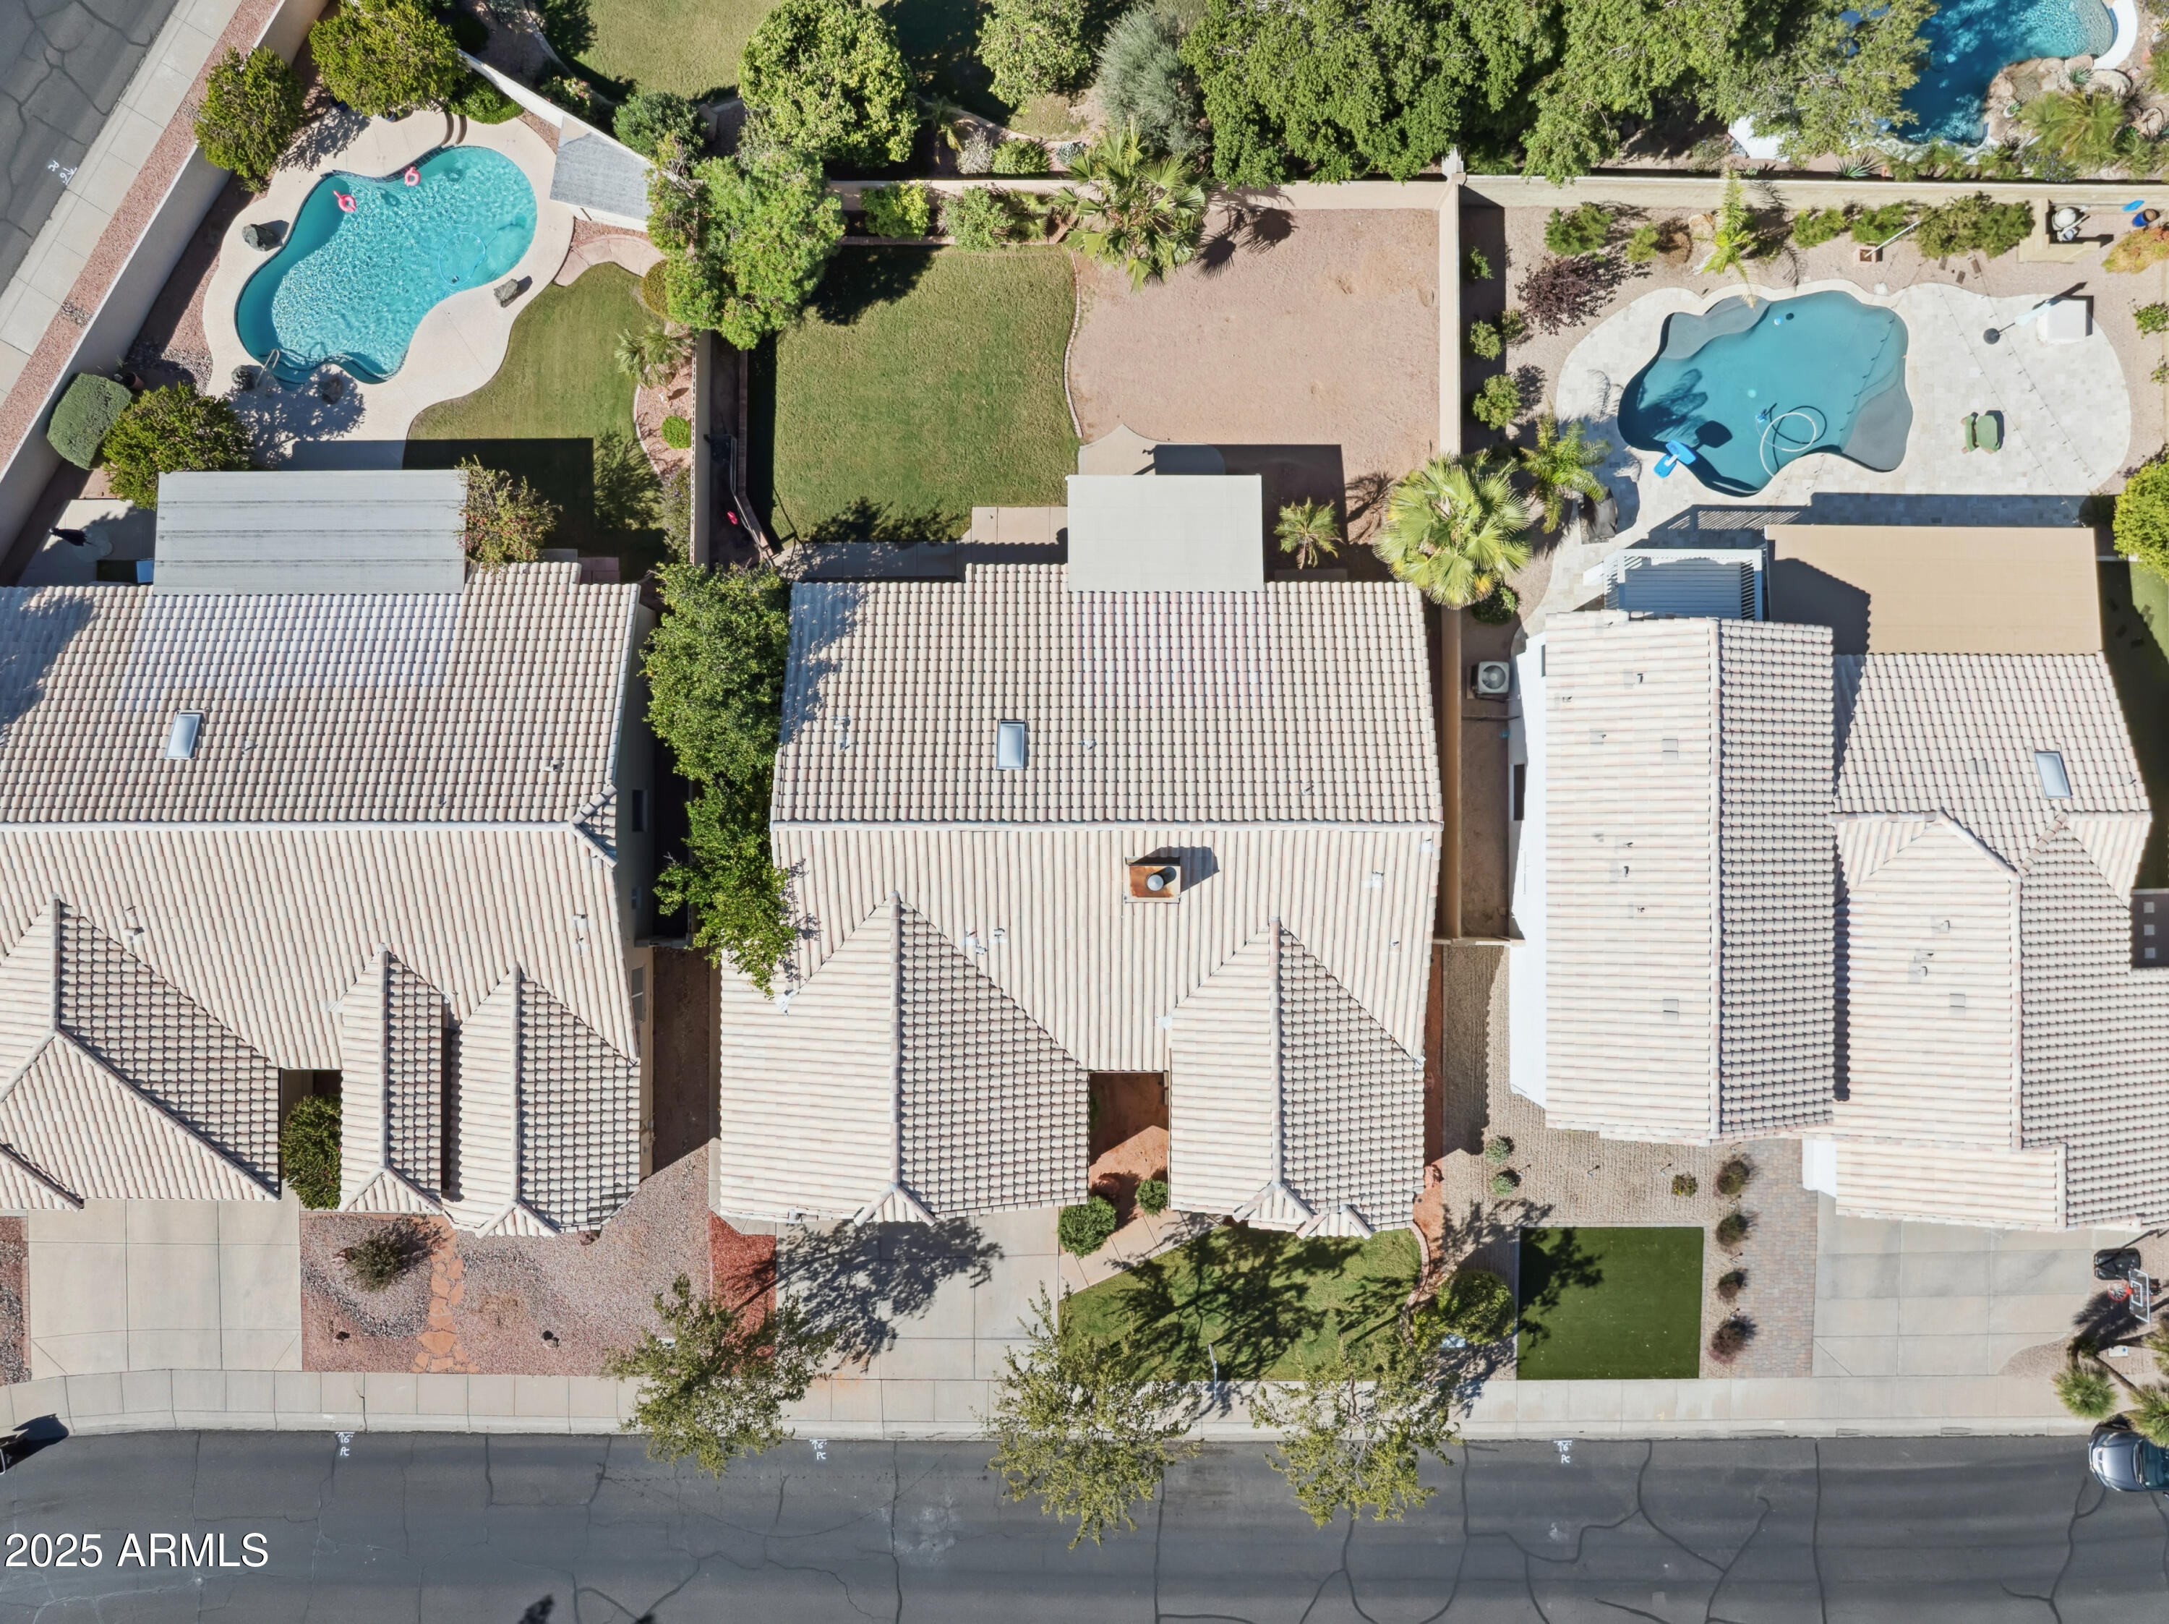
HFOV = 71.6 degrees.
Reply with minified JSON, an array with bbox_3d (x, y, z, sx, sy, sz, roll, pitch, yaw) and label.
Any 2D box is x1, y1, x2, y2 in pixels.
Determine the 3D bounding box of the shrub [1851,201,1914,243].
[{"bbox_3d":[23.390,-17.260,44.050,1.700,1.150,1.250,0,90,0],"label":"shrub"}]

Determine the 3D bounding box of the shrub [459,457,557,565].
[{"bbox_3d":[-15.950,-8.250,42.400,2.600,3.200,2.900,0,90,0],"label":"shrub"}]

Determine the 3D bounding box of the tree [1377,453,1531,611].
[{"bbox_3d":[9.720,-7.430,41.450,4.200,5.100,4.150,0,90,0],"label":"tree"}]

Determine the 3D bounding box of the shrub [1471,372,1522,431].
[{"bbox_3d":[11.768,-11.659,43.125,1.352,1.750,1.585,0,90,0],"label":"shrub"}]

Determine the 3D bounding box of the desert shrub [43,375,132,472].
[{"bbox_3d":[-28.225,-11.074,43.300,1.450,1.400,2.250,32,90,0],"label":"desert shrub"}]

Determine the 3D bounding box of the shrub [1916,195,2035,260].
[{"bbox_3d":[25.900,-17.040,43.800,3.200,1.600,1.750,0,90,0],"label":"shrub"}]

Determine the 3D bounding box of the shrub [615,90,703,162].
[{"bbox_3d":[-12.000,-19.350,42.850,2.350,2.300,2.000,0,90,0],"label":"shrub"}]

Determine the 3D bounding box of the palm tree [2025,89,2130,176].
[{"bbox_3d":[28.000,-19.350,42.900,2.800,2.200,2.100,0,90,0],"label":"palm tree"}]

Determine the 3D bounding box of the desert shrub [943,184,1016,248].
[{"bbox_3d":[-3.075,-17.111,43.300,2.196,1.400,1.773,0,90,0],"label":"desert shrub"}]

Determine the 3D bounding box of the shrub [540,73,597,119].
[{"bbox_3d":[-14.750,-20.400,43.250,1.600,1.450,1.200,0,90,0],"label":"shrub"}]

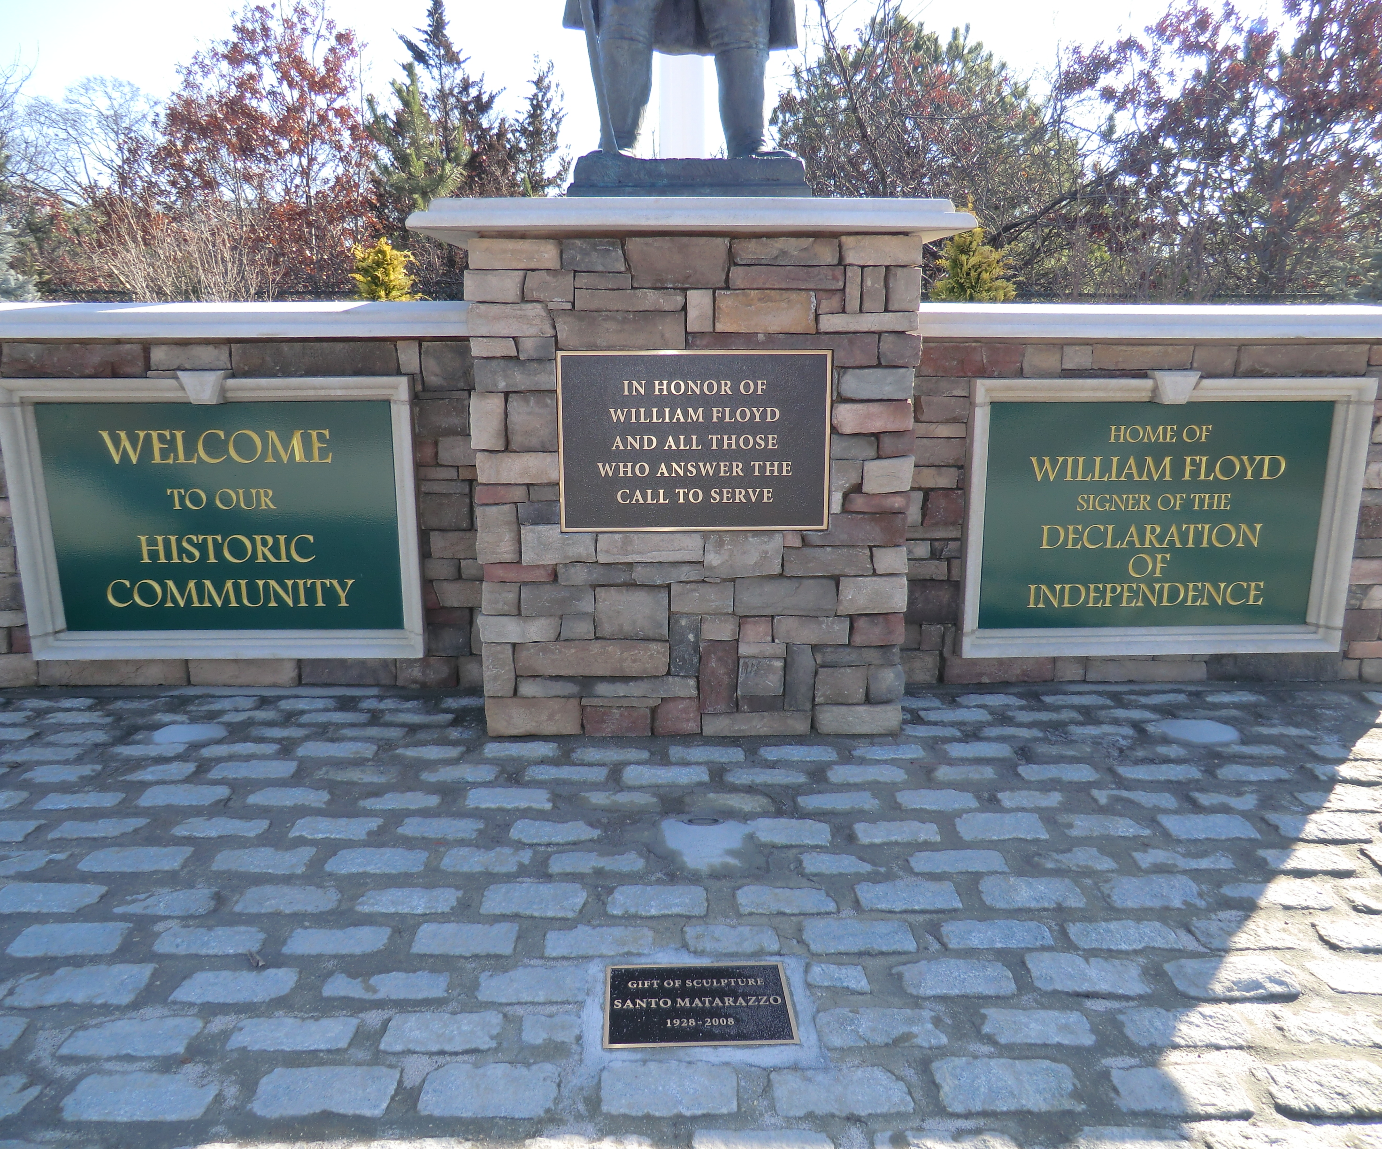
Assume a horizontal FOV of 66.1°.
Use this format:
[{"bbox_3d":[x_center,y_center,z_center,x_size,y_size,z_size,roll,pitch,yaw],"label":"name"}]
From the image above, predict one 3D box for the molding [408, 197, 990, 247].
[{"bbox_3d":[-0.003,-1.329,4.159,1.790,0.110,1.720,0,13,-1],"label":"molding"}]

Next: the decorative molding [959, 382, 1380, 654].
[{"bbox_3d":[1.872,-0.220,4.238,1.549,1.113,0.090,0,13,-1],"label":"decorative molding"}]

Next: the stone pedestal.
[{"bbox_3d":[0.009,-0.432,4.374,1.510,1.744,1.450,0,13,-1],"label":"stone pedestal"}]

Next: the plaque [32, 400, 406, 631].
[{"bbox_3d":[-1.847,-0.221,4.219,1.365,0.916,0.040,0,13,-1],"label":"plaque"}]

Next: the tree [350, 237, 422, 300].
[{"bbox_3d":[-1.725,-0.959,6.223,0.680,1.941,0.680,0,13,-1],"label":"tree"}]

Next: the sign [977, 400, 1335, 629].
[{"bbox_3d":[1.851,-0.231,4.265,1.353,0.911,0.040,0,13,-1],"label":"sign"}]

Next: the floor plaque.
[{"bbox_3d":[0.016,0.941,2.330,0.408,0.020,0.290,-1,13,-2],"label":"floor plaque"}]

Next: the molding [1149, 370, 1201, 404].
[{"bbox_3d":[1.850,-0.723,4.094,0.205,0.125,0.100,0,13,-1],"label":"molding"}]

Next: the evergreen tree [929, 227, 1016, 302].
[{"bbox_3d":[1.593,-1.032,6.250,0.800,2.050,0.800,0,13,-1],"label":"evergreen tree"}]

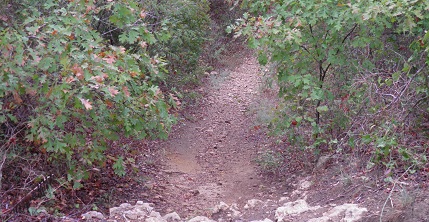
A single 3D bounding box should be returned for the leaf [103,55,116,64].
[{"bbox_3d":[-0.830,-0.407,4.800,0.110,0.075,0.045,-3,15,-10],"label":"leaf"}]

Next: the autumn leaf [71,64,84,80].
[{"bbox_3d":[-1.038,-0.292,4.600,0.105,0.110,0.050,-3,15,-12],"label":"autumn leaf"}]

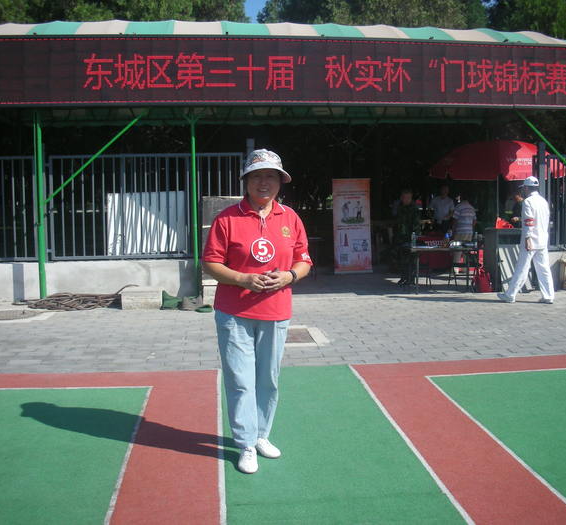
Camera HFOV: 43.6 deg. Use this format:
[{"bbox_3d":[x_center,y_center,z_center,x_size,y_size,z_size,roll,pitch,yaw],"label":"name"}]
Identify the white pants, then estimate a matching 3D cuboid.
[{"bbox_3d":[3.198,0.097,9.145,0.600,0.820,0.380,3,7,30],"label":"white pants"}]

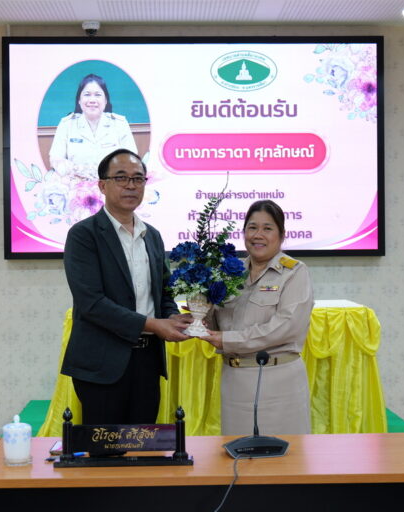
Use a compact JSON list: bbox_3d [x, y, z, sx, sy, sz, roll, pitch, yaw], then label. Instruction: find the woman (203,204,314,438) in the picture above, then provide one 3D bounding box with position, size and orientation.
[{"bbox_3d":[0.209,0.563,3.638,0.460,1.530,0.400,0,1,35],"label":"woman"}]

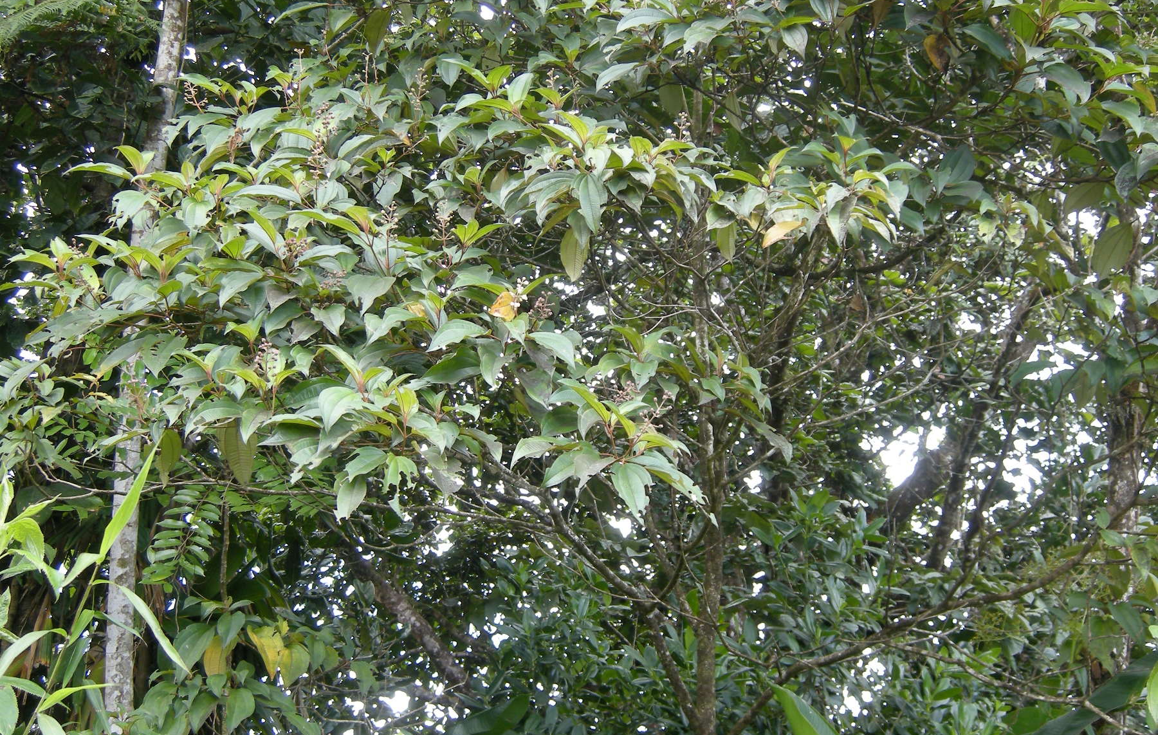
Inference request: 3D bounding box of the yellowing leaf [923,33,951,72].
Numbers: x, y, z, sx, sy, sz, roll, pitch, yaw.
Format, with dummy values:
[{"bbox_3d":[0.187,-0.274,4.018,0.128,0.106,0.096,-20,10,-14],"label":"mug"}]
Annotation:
[{"bbox_3d":[1.101,-0.968,4.800,0.080,0.120,0.040,-1,-6,12],"label":"yellowing leaf"}]

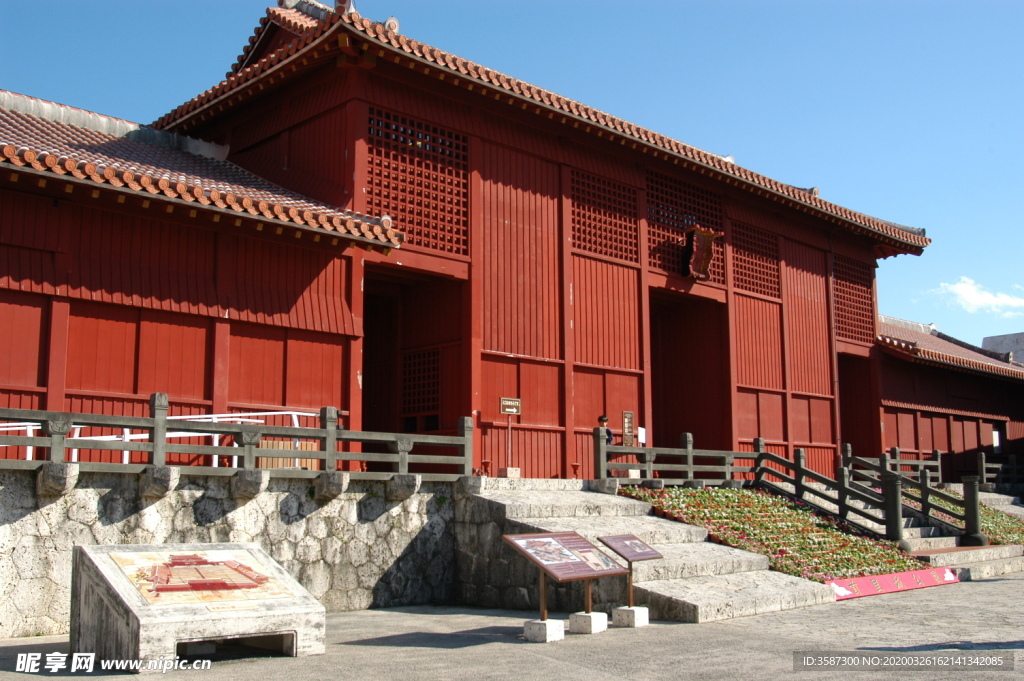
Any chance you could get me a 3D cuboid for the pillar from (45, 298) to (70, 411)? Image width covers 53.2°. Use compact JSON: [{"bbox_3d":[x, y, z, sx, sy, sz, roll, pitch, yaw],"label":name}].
[{"bbox_3d":[-7.442,0.760,16.613,0.291,2.860,0.291,8,-12,-44],"label":"pillar"}]

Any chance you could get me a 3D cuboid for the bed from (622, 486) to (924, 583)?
[{"bbox_3d":[5.451,3.841,20.627,5.044,1.789,4.420,8,-12,-44],"label":"bed"}]

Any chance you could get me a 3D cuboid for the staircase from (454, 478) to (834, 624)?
[{"bbox_3d":[2.283,3.342,17.269,4.160,2.080,4.784,8,-12,-44],"label":"staircase"}]

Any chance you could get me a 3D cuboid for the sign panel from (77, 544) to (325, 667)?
[{"bbox_3d":[-3.427,2.894,11.410,2.205,1.144,1.487,8,-12,-44],"label":"sign panel"}]

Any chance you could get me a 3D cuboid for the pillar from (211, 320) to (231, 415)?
[{"bbox_3d":[-5.365,1.063,18.616,0.291,2.860,0.291,8,-12,-44],"label":"pillar"}]

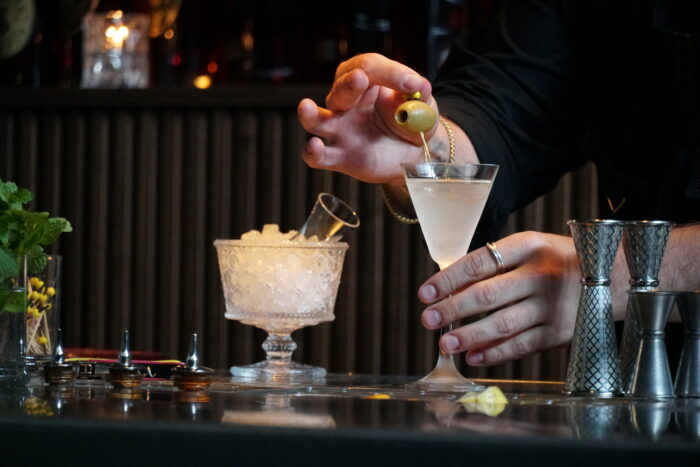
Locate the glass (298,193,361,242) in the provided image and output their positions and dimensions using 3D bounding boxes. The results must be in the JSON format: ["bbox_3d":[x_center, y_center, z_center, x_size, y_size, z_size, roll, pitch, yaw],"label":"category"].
[{"bbox_3d":[-0.025,0.006,2.849,0.037,0.060,0.037,38,18,0],"label":"glass"}]

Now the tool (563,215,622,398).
[{"bbox_3d":[0.175,0.053,2.796,0.044,0.124,0.044,1,0,0],"label":"tool"}]

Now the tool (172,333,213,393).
[{"bbox_3d":[-0.112,0.091,2.805,0.029,0.040,0.029,1,0,0],"label":"tool"}]

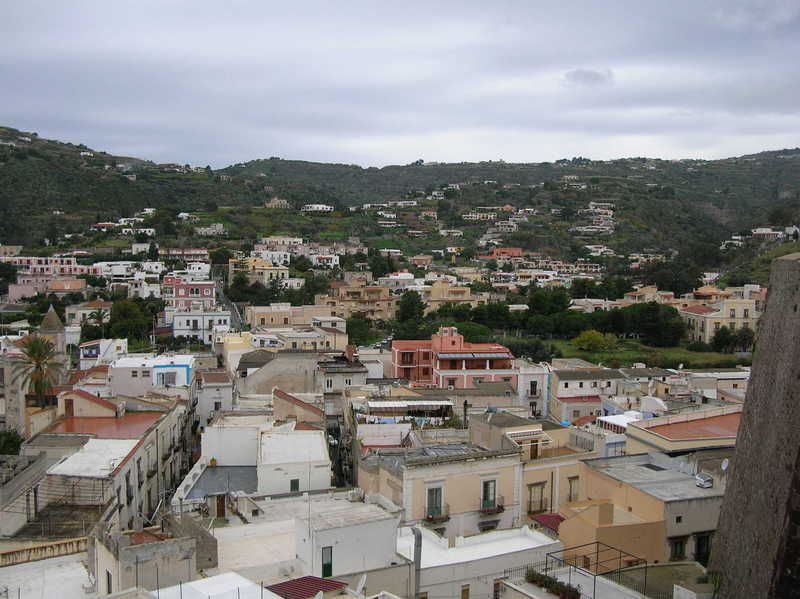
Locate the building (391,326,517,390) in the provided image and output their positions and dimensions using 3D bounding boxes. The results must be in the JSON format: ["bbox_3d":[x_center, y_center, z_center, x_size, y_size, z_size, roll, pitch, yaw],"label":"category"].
[{"bbox_3d":[10.220,11.400,170.840,24.200,11.200,16.000,0,5,-7],"label":"building"}]

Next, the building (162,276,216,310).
[{"bbox_3d":[-59.210,-0.760,236.530,14.000,11.000,11.500,0,5,-8],"label":"building"}]

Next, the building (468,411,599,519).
[{"bbox_3d":[12.850,17.600,83.730,8.700,10.000,11.000,-1,5,-25],"label":"building"}]

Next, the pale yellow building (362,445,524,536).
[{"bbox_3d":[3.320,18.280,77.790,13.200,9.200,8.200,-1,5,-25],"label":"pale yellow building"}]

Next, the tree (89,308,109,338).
[{"bbox_3d":[-71.810,5.970,198.080,4.800,7.400,4.800,1,5,0],"label":"tree"}]

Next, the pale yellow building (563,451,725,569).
[{"bbox_3d":[19.680,18.330,73.460,14.200,5.500,13.000,-1,5,-21],"label":"pale yellow building"}]

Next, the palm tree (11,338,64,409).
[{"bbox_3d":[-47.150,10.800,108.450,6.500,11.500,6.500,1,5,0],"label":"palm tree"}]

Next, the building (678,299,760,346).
[{"bbox_3d":[98.230,6.260,253.670,17.500,13.300,16.500,0,5,-7],"label":"building"}]

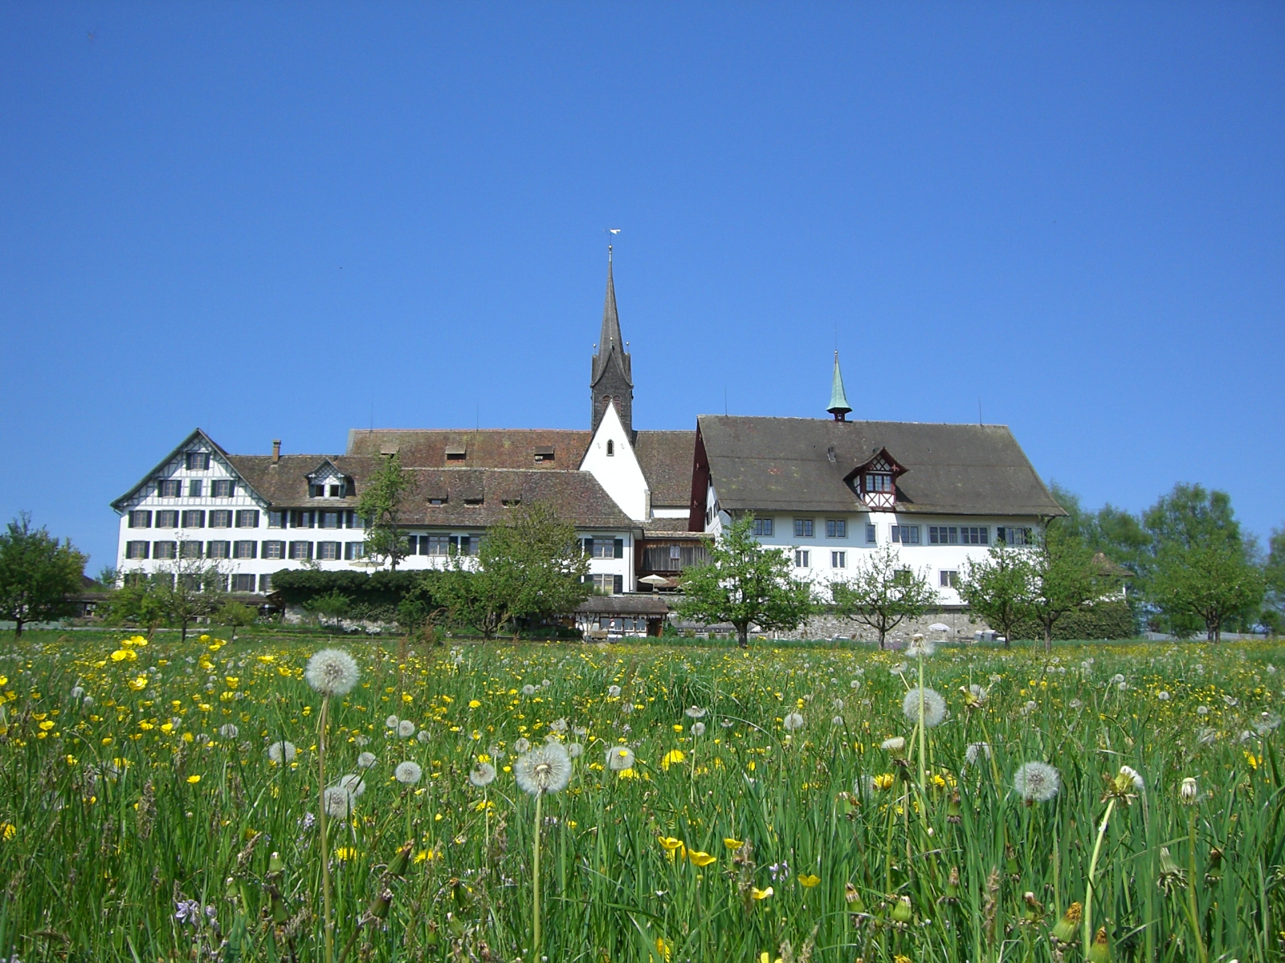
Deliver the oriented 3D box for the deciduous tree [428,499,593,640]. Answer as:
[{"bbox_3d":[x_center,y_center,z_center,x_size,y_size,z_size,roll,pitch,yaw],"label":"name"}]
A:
[{"bbox_3d":[-9.197,6.225,97.903,11.218,9.745,10.096,0,-11,0],"label":"deciduous tree"}]

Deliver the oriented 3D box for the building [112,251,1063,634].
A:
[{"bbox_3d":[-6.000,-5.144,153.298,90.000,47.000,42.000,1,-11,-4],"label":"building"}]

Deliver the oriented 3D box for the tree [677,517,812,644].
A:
[{"bbox_3d":[6.123,5.995,84.758,8.324,8.183,7.908,0,-11,0],"label":"tree"}]

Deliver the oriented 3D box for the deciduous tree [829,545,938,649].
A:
[{"bbox_3d":[14.824,7.064,86.608,6.534,6.614,6.207,0,-11,0],"label":"deciduous tree"}]

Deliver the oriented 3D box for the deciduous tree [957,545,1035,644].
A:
[{"bbox_3d":[22.611,7.215,89.623,5.103,6.781,4.848,0,-11,0],"label":"deciduous tree"}]

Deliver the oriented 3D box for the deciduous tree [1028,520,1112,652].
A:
[{"bbox_3d":[25.845,6.341,85.749,5.126,8.089,5.126,0,-11,0],"label":"deciduous tree"}]

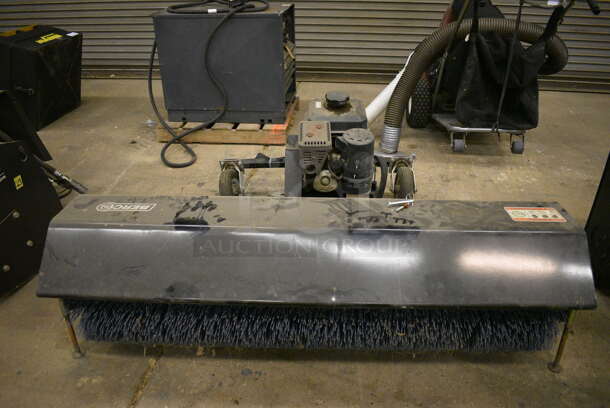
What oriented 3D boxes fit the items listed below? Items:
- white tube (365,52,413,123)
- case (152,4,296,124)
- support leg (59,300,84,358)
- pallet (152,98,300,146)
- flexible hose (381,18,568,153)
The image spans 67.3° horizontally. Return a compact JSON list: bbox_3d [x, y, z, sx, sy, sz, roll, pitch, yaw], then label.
[{"bbox_3d":[0.623,-0.841,3.401,0.100,0.661,0.100,34,23,-17],"label":"white tube"},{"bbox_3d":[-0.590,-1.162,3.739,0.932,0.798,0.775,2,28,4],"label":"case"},{"bbox_3d":[-0.793,0.422,1.556,0.042,0.270,0.042,1,28,2],"label":"support leg"},{"bbox_3d":[-0.564,-0.700,3.693,0.952,0.111,0.900,2,29,6],"label":"pallet"},{"bbox_3d":[1.016,-0.717,2.985,0.970,0.940,0.500,2,28,4],"label":"flexible hose"}]

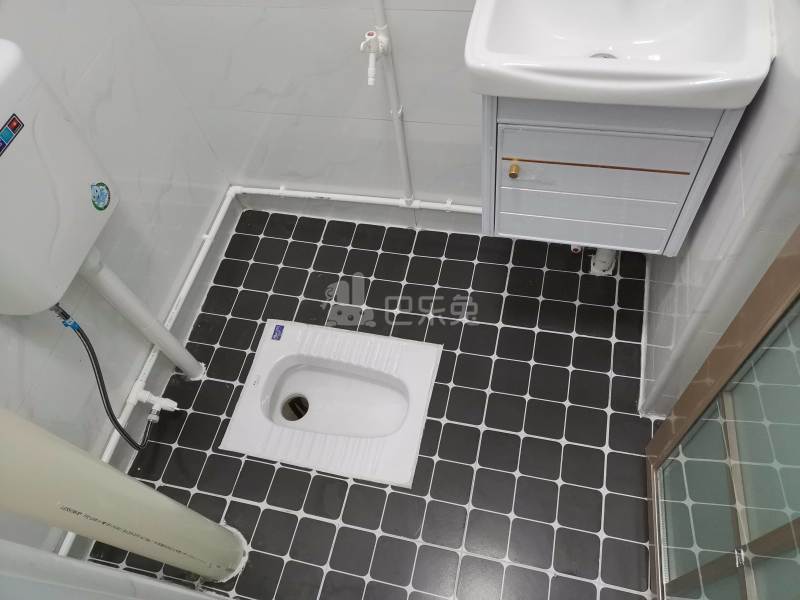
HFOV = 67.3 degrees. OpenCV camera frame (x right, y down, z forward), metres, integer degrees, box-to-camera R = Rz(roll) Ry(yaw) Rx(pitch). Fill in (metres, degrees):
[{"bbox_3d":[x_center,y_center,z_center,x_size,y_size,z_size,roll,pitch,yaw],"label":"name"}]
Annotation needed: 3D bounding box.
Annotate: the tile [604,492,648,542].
[{"bbox_3d":[0.518,0.499,1.378,0.097,0.010,0.097,7,60,14],"label":"tile"}]

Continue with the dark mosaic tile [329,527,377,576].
[{"bbox_3d":[-0.109,0.593,1.421,0.096,0.008,0.096,8,61,14],"label":"dark mosaic tile"}]

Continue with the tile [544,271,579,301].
[{"bbox_3d":[0.463,-0.037,1.728,0.096,0.010,0.096,7,61,14],"label":"tile"}]

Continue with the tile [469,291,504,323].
[{"bbox_3d":[0.243,0.024,1.717,0.097,0.008,0.097,7,61,14],"label":"tile"}]

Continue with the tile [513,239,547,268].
[{"bbox_3d":[0.389,-0.135,1.800,0.096,0.010,0.096,7,61,14],"label":"tile"}]

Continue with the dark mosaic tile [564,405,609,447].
[{"bbox_3d":[0.465,0.315,1.495,0.096,0.008,0.096,8,61,14],"label":"dark mosaic tile"}]

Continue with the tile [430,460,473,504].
[{"bbox_3d":[0.129,0.448,1.472,0.095,0.010,0.095,8,61,14],"label":"tile"}]

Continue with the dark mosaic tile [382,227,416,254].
[{"bbox_3d":[-0.002,-0.183,1.873,0.095,0.010,0.090,8,61,14],"label":"dark mosaic tile"}]

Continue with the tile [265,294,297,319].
[{"bbox_3d":[-0.360,0.033,1.808,0.097,0.010,0.097,7,60,14],"label":"tile"}]

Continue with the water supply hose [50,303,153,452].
[{"bbox_3d":[-0.665,0.193,1.361,0.055,0.470,0.167,7,61,14],"label":"water supply hose"}]

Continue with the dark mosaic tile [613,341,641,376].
[{"bbox_3d":[0.593,0.156,1.570,0.071,0.008,0.096,7,61,14],"label":"dark mosaic tile"}]

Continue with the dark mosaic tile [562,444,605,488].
[{"bbox_3d":[0.441,0.401,1.449,0.095,0.010,0.095,8,61,14],"label":"dark mosaic tile"}]

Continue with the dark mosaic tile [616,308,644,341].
[{"bbox_3d":[0.621,0.073,1.624,0.072,0.010,0.097,7,60,14],"label":"dark mosaic tile"}]

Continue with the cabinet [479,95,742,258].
[{"bbox_3d":[0.382,-0.358,1.168,0.392,0.406,0.328,7,61,14],"label":"cabinet"}]

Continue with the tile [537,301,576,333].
[{"bbox_3d":[0.434,0.047,1.663,0.097,0.009,0.097,8,61,13],"label":"tile"}]

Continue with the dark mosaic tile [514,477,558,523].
[{"bbox_3d":[0.321,0.473,1.423,0.096,0.008,0.096,8,61,14],"label":"dark mosaic tile"}]

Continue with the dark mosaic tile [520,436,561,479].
[{"bbox_3d":[0.345,0.388,1.470,0.096,0.009,0.096,8,60,14],"label":"dark mosaic tile"}]

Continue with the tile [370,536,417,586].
[{"bbox_3d":[-0.014,0.607,1.400,0.097,0.009,0.097,8,61,13],"label":"tile"}]

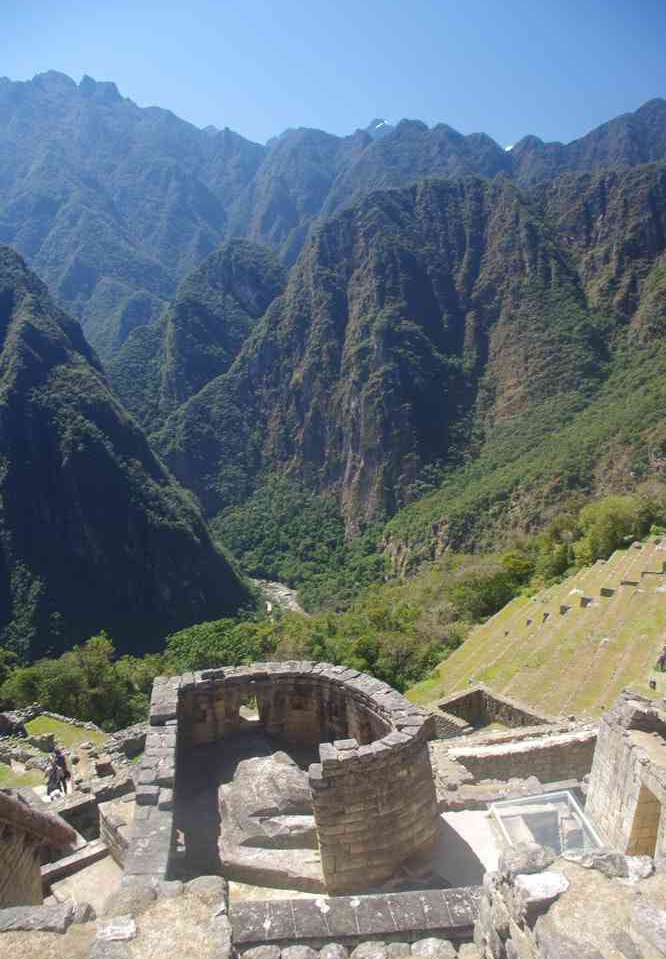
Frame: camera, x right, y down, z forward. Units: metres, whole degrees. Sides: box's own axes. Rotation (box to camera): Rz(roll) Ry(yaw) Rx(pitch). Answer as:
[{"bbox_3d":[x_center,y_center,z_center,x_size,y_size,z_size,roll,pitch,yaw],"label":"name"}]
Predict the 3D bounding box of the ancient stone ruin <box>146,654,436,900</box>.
[{"bbox_3d":[-1.068,7.557,19.335,7.183,3.300,6.843,-2,10,-10],"label":"ancient stone ruin"}]

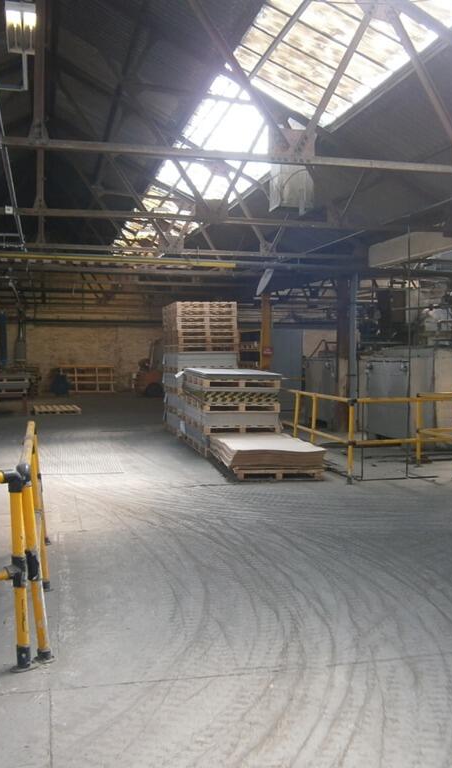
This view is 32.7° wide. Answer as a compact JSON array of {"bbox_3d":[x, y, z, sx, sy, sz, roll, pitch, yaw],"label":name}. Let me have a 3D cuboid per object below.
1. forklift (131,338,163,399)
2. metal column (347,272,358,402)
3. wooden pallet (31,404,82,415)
[{"bbox_3d":[-1.951,-0.652,27.616,2.900,2.120,1.150,0,3,-13],"label":"forklift"},{"bbox_3d":[2.544,-0.647,15.550,0.180,3.250,0.180,0,3,-13],"label":"metal column"},{"bbox_3d":[-4.375,0.680,20.087,1.200,0.140,1.000,0,3,-13],"label":"wooden pallet"}]

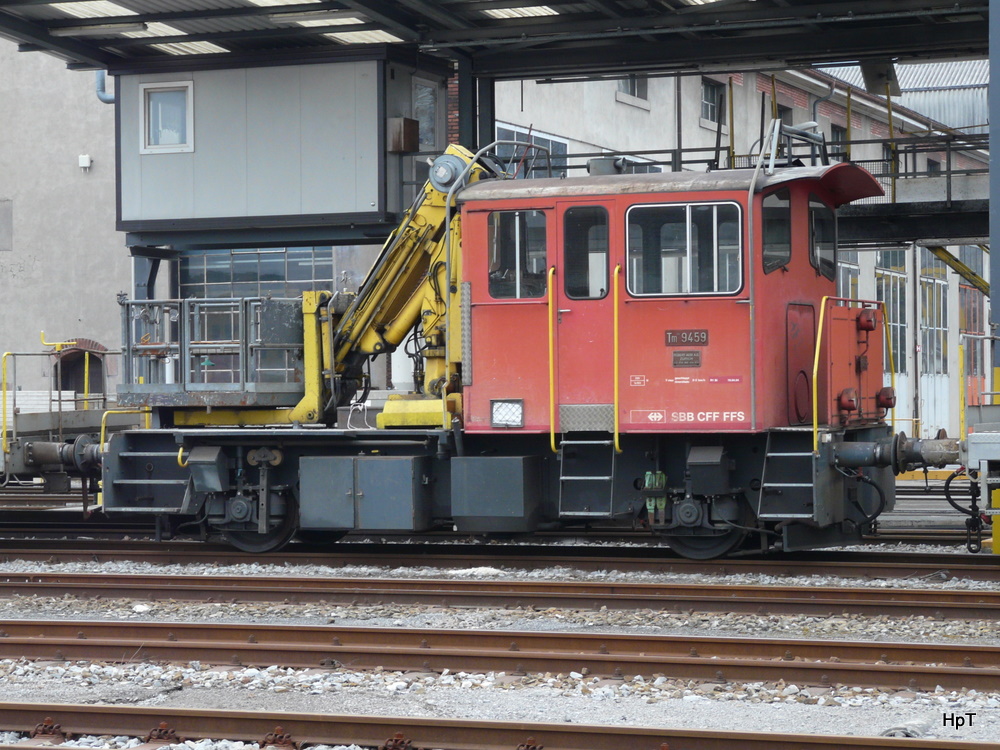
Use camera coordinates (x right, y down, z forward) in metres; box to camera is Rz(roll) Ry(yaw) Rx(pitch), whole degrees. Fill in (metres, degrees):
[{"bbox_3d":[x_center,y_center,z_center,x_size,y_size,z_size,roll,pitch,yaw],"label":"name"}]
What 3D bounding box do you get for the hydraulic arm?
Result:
[{"bbox_3d":[-0.931,-1.013,26.245,1.630,2.697,0.679,-1,0,22],"label":"hydraulic arm"}]

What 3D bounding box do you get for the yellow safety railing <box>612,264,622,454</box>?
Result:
[{"bbox_3d":[1.110,-0.149,23.724,0.049,1.794,0.126,-1,0,22],"label":"yellow safety railing"}]

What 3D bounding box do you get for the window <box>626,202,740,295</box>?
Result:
[{"bbox_3d":[1.730,-1.178,23.559,1.145,0.873,0.058,-1,0,22],"label":"window"}]

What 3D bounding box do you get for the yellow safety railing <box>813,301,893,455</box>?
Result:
[{"bbox_3d":[3.470,-0.009,24.498,0.078,1.494,3.104,-1,0,22],"label":"yellow safety railing"}]

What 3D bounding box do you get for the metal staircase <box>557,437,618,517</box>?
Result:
[{"bbox_3d":[0.842,0.970,23.949,0.543,0.776,0.242,-1,0,22],"label":"metal staircase"}]

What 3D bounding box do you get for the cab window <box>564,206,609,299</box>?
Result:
[{"bbox_3d":[0.826,-1.161,23.918,0.456,0.883,0.058,-1,0,22],"label":"cab window"}]

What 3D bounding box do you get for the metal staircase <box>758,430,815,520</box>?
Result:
[{"bbox_3d":[2.684,0.938,23.383,0.543,0.825,0.417,-1,0,22],"label":"metal staircase"}]

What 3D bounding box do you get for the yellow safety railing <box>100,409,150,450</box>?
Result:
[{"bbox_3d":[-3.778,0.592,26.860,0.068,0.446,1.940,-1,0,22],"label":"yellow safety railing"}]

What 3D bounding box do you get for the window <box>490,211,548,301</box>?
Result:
[{"bbox_3d":[0.170,-1.156,24.179,0.611,0.844,0.058,-1,0,22],"label":"window"}]

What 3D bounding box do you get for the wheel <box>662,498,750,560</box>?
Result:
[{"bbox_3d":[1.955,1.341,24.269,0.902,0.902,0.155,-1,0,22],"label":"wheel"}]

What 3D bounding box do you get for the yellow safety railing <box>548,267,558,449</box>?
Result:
[{"bbox_3d":[0.506,-0.141,23.964,0.049,1.794,0.126,-1,0,22],"label":"yellow safety railing"}]

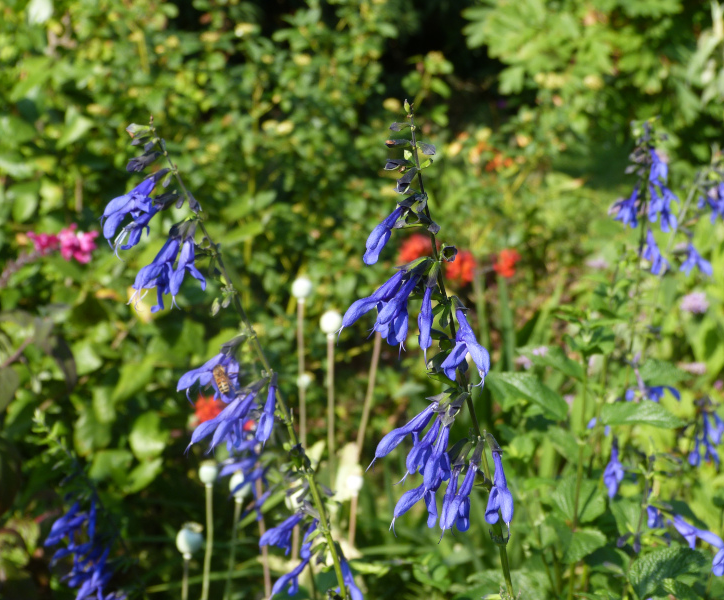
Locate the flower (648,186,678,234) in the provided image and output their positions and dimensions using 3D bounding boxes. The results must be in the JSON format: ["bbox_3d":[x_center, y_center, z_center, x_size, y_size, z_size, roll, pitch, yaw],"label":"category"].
[{"bbox_3d":[0.230,-0.070,1.270,0.023,0.037,0.024,0,11,0],"label":"flower"}]

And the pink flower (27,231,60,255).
[{"bbox_3d":[-0.278,-0.050,1.450,0.030,0.021,0.025,4,13,17],"label":"pink flower"}]

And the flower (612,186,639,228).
[{"bbox_3d":[0.223,-0.078,1.400,0.024,0.035,0.027,7,14,30],"label":"flower"}]

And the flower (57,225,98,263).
[{"bbox_3d":[-0.247,-0.048,1.450,0.035,0.035,0.035,-3,13,-12],"label":"flower"}]

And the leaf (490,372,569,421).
[{"bbox_3d":[0.116,0.067,1.150,0.054,0.033,0.035,4,12,20],"label":"leaf"}]

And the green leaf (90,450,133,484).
[{"bbox_3d":[-0.340,0.225,2.250,0.059,0.049,0.035,0,11,0],"label":"green leaf"}]

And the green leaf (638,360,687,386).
[{"bbox_3d":[0.229,0.056,1.270,0.037,0.020,0.030,0,11,0],"label":"green leaf"}]

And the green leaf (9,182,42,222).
[{"bbox_3d":[-0.497,-0.145,2.450,0.047,0.062,0.030,-2,11,-10],"label":"green leaf"}]

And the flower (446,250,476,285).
[{"bbox_3d":[0.143,-0.047,2.400,0.043,0.049,0.045,0,11,0],"label":"flower"}]

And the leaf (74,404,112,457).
[{"bbox_3d":[-0.364,0.176,2.250,0.049,0.070,0.030,0,11,0],"label":"leaf"}]

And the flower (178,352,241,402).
[{"bbox_3d":[-0.088,0.044,0.950,0.036,0.029,0.026,-5,13,-22],"label":"flower"}]

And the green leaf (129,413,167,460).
[{"bbox_3d":[-0.290,0.185,2.250,0.051,0.065,0.030,0,11,0],"label":"green leaf"}]

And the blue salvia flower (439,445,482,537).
[{"bbox_3d":[0.057,0.109,0.950,0.024,0.050,0.026,6,13,24],"label":"blue salvia flower"}]

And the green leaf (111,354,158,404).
[{"bbox_3d":[-0.219,0.076,1.600,0.046,0.048,0.028,0,12,0],"label":"green leaf"}]

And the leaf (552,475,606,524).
[{"bbox_3d":[0.153,0.140,1.170,0.038,0.035,0.030,0,11,0],"label":"leaf"}]

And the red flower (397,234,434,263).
[{"bbox_3d":[0.058,-0.056,1.800,0.041,0.030,0.036,0,12,0],"label":"red flower"}]

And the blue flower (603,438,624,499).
[{"bbox_3d":[0.178,0.119,1.180,0.016,0.043,0.020,1,12,6],"label":"blue flower"}]

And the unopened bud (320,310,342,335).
[{"bbox_3d":[-0.029,0.022,1.600,0.021,0.023,0.021,0,11,0],"label":"unopened bud"}]

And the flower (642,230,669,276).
[{"bbox_3d":[0.247,-0.039,1.400,0.022,0.039,0.025,-7,14,-30],"label":"flower"}]

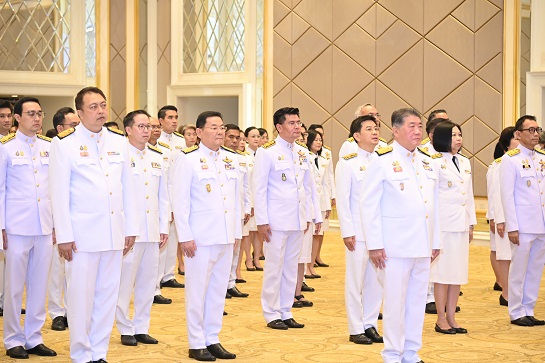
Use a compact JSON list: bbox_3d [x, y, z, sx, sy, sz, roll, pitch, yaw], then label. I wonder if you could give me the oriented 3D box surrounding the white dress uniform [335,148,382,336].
[{"bbox_3d":[0.688,0.448,10.388,0.300,1.380,0.500,2,3,43],"label":"white dress uniform"}]

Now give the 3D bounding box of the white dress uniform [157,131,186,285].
[{"bbox_3d":[-1.040,0.247,13.963,0.480,1.496,0.290,-2,3,-43],"label":"white dress uniform"}]

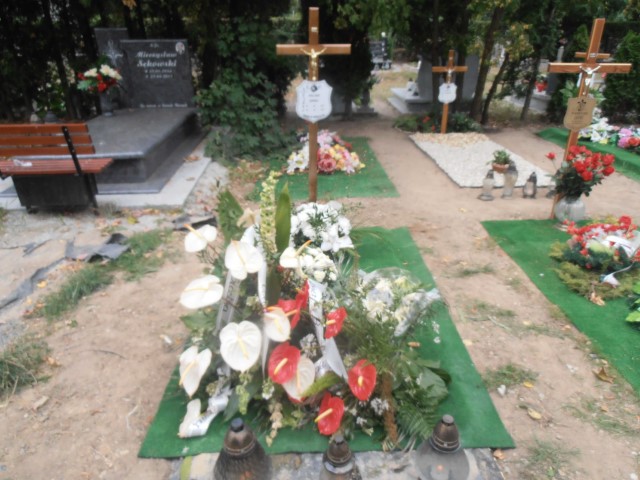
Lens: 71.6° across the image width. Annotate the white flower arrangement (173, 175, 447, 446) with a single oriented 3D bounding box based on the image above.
[{"bbox_3d":[-0.040,0.268,1.980,0.920,0.780,0.820,0,24,0],"label":"white flower arrangement"}]

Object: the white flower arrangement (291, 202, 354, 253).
[{"bbox_3d":[0.015,-0.139,3.485,0.460,0.310,0.400,0,24,0],"label":"white flower arrangement"}]

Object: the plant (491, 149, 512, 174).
[{"bbox_3d":[1.825,-0.798,4.453,0.185,0.225,0.185,0,24,0],"label":"plant"}]

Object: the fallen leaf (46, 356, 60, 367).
[{"bbox_3d":[-1.138,0.522,1.895,0.060,0.022,0.048,0,24,0],"label":"fallen leaf"}]

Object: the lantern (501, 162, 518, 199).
[{"bbox_3d":[1.653,-0.525,3.847,0.118,0.314,0.118,0,24,0],"label":"lantern"}]

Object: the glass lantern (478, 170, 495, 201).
[{"bbox_3d":[1.682,-0.542,4.427,0.135,0.270,0.135,0,24,0],"label":"glass lantern"}]

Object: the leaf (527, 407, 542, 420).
[{"bbox_3d":[0.911,0.730,1.882,0.040,0.016,0.070,-19,30,-36],"label":"leaf"}]

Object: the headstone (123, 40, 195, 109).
[{"bbox_3d":[-2.158,-2.226,5.975,0.870,0.850,0.100,-2,24,-4],"label":"headstone"}]

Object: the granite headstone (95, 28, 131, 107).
[{"bbox_3d":[-2.636,-2.245,5.845,0.431,0.965,0.100,-2,24,-4],"label":"granite headstone"}]

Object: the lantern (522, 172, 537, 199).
[{"bbox_3d":[1.846,-0.483,3.863,0.110,0.224,0.110,0,24,0],"label":"lantern"}]

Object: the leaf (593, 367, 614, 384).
[{"bbox_3d":[1.338,0.626,2.086,0.095,0.035,0.065,19,30,36],"label":"leaf"}]

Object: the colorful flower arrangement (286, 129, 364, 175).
[{"bbox_3d":[0.065,-1.110,5.603,0.870,0.350,0.650,0,24,0],"label":"colorful flower arrangement"}]

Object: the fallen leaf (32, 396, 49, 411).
[{"bbox_3d":[-1.065,0.619,1.689,0.030,0.015,0.068,8,26,18],"label":"fallen leaf"}]

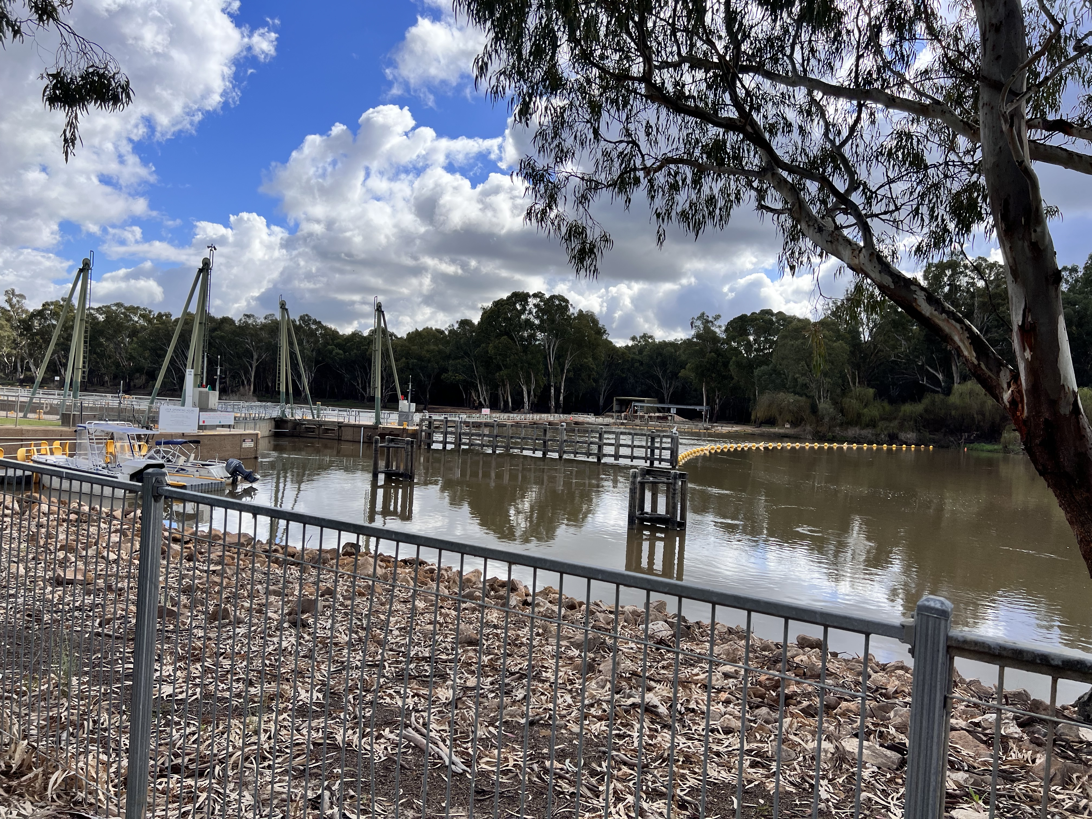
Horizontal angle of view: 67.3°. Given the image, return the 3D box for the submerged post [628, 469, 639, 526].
[{"bbox_3d":[2.830,2.890,26.500,0.270,1.920,0.270,3,1,0],"label":"submerged post"}]

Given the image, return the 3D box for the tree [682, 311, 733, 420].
[{"bbox_3d":[33.100,-9.100,168.000,9.600,21.800,9.600,3,1,0],"label":"tree"}]

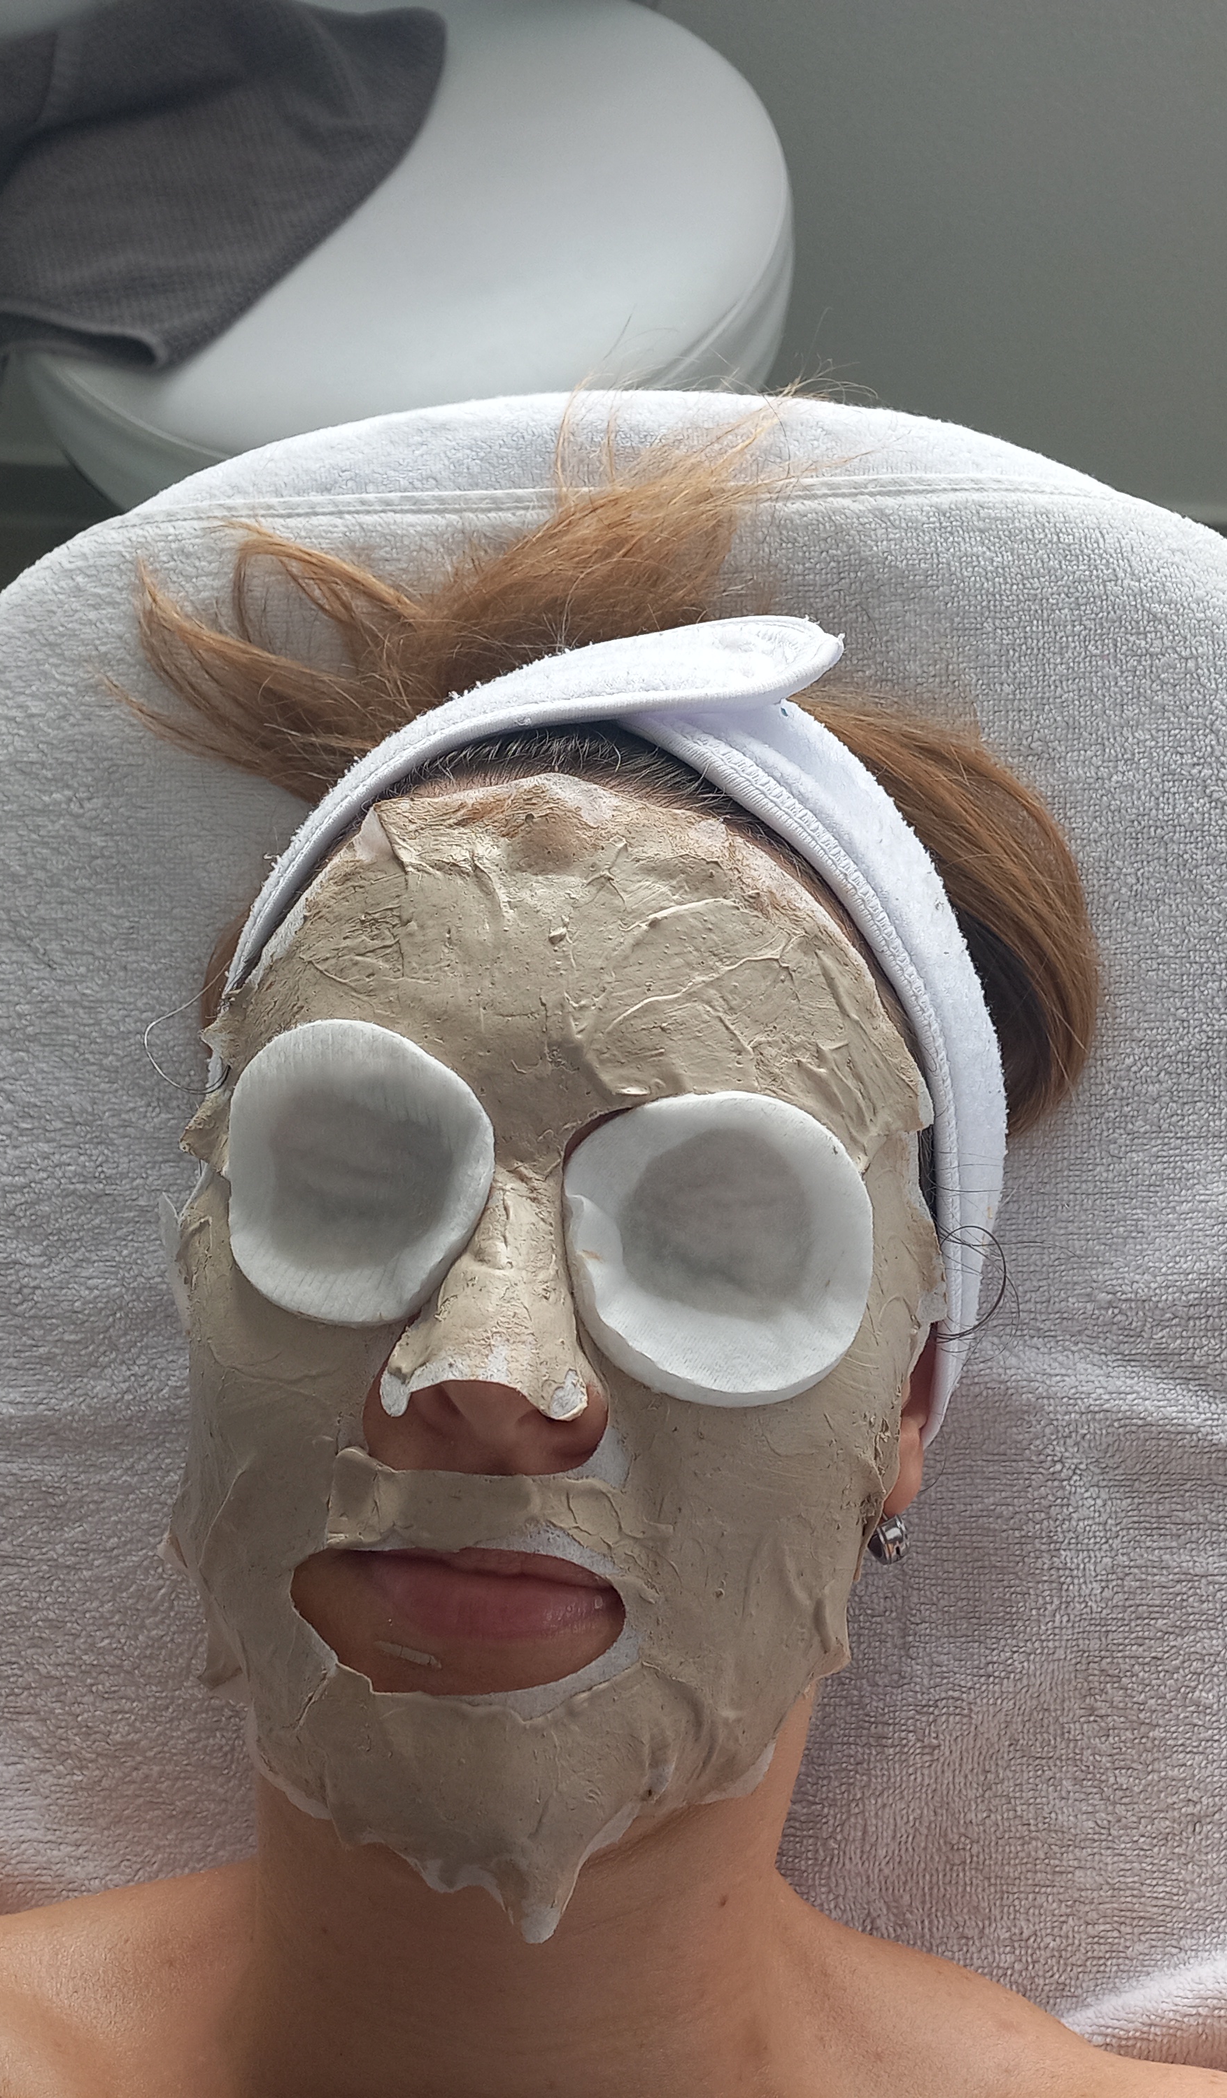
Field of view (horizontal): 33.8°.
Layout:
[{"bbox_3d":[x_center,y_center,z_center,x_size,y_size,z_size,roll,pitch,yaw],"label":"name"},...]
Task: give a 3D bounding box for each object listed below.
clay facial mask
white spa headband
[{"bbox_3d":[-0.016,0.050,0.372,0.155,0.095,0.204,5,79,4],"label":"clay facial mask"},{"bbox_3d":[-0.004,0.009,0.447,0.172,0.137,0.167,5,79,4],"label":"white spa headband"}]

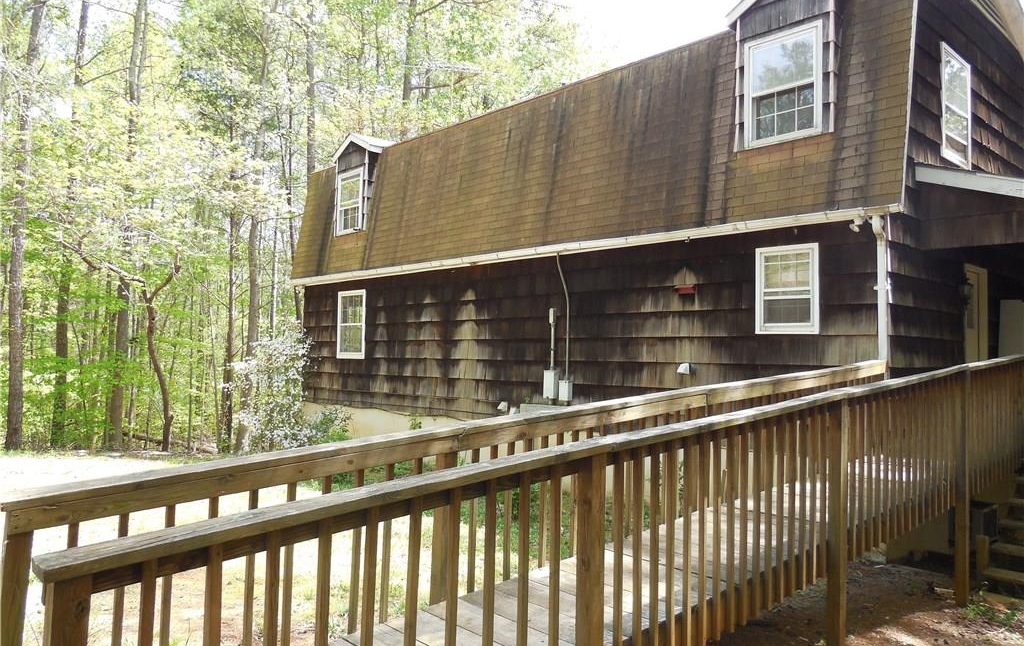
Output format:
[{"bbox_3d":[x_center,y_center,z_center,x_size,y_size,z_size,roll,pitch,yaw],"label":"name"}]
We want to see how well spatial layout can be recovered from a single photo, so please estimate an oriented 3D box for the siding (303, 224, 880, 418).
[{"bbox_3d":[-0.426,0.348,12.953,0.150,2.800,13.250,4,-4,-43],"label":"siding"}]

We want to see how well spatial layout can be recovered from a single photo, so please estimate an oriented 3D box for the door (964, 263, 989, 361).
[{"bbox_3d":[6.545,0.276,10.504,1.020,2.100,0.120,4,-4,-43],"label":"door"}]

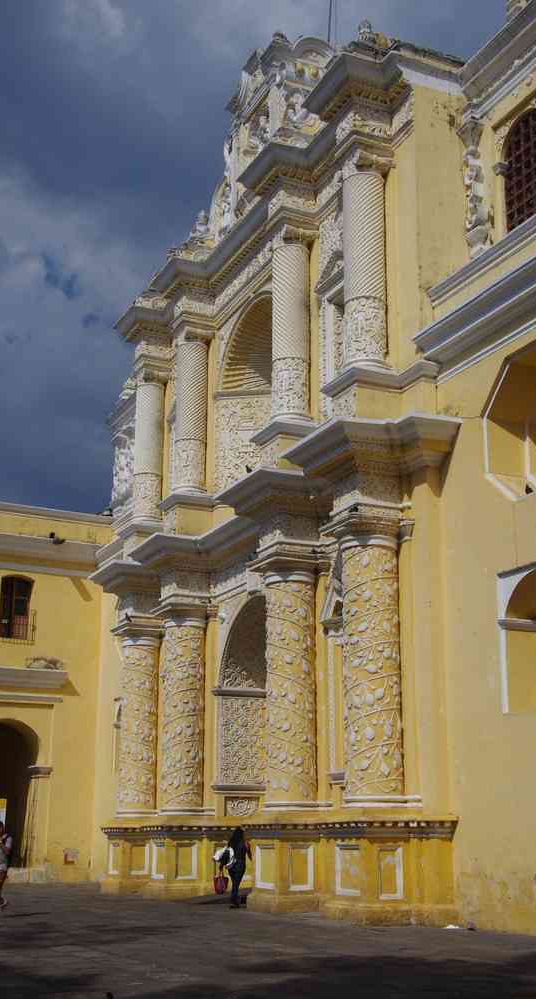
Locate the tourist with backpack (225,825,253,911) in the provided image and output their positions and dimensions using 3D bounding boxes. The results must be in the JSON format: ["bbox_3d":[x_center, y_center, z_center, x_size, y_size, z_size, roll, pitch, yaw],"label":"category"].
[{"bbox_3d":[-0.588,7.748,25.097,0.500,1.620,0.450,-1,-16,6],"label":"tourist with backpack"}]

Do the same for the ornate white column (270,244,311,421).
[{"bbox_3d":[0.546,-3.843,27.812,0.892,4.533,0.892,0,-16,0],"label":"ornate white column"}]

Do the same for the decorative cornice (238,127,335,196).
[{"bbox_3d":[0.499,-7.212,26.023,1.144,0.686,3.080,8,-18,-24],"label":"decorative cornice"}]

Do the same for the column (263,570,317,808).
[{"bbox_3d":[0.476,3.700,23.902,1.038,4.814,1.038,0,-16,0],"label":"column"}]

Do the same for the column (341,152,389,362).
[{"bbox_3d":[2.009,-4.708,24.754,0.933,4.614,0.933,0,-16,0],"label":"column"}]

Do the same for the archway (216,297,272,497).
[{"bbox_3d":[0.229,-2.614,28.797,1.540,4.664,3.960,8,-18,-24],"label":"archway"}]

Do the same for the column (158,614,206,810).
[{"bbox_3d":[-2.209,5.592,31.104,1.115,4.918,1.115,0,-16,0],"label":"column"}]

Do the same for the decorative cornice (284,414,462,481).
[{"bbox_3d":[1.749,-0.718,21.695,1.962,0.748,3.291,8,-18,-24],"label":"decorative cornice"}]

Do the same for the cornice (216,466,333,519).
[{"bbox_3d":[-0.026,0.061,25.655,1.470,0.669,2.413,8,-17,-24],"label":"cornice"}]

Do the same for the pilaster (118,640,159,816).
[{"bbox_3d":[-3.589,6.303,33.167,1.075,4.745,1.075,8,-17,-24],"label":"pilaster"}]

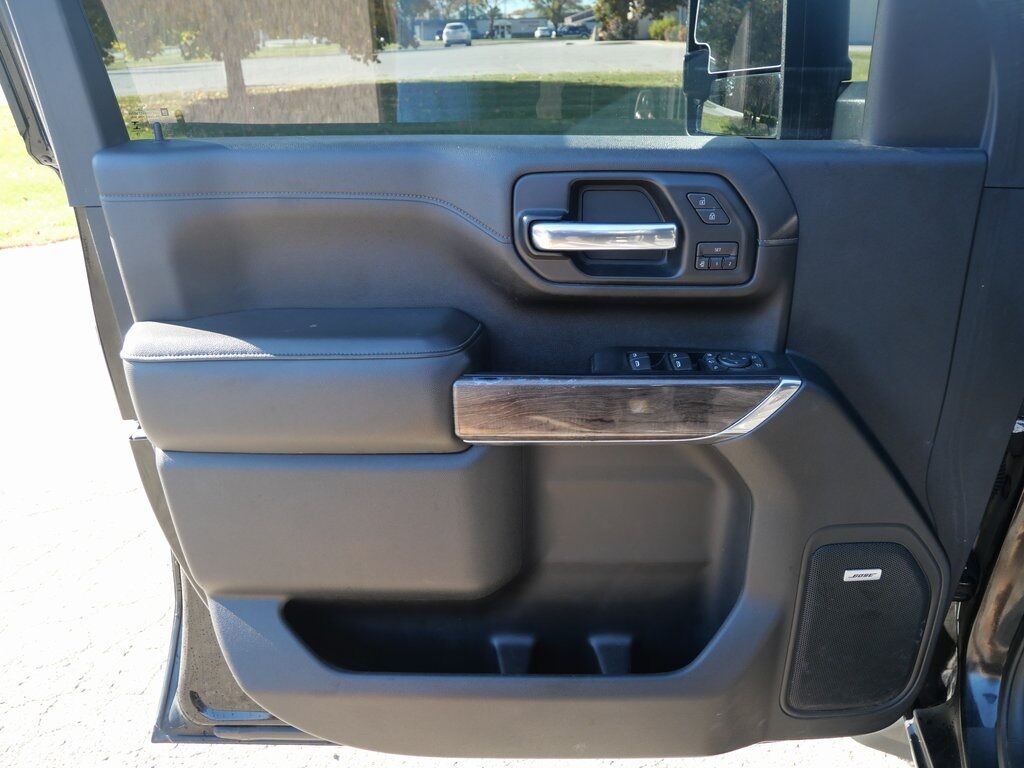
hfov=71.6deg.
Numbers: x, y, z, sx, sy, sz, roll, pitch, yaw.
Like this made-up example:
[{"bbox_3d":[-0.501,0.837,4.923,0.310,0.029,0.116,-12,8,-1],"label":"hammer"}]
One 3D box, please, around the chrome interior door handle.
[{"bbox_3d":[0.095,-0.153,0.741,0.153,0.029,0.030,0,27,0],"label":"chrome interior door handle"}]

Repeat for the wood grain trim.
[{"bbox_3d":[0.112,0.023,0.772,0.350,0.073,0.030,0,27,0],"label":"wood grain trim"}]

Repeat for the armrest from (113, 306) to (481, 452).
[{"bbox_3d":[-0.205,-0.006,0.767,0.352,0.124,0.115,0,27,0],"label":"armrest"}]

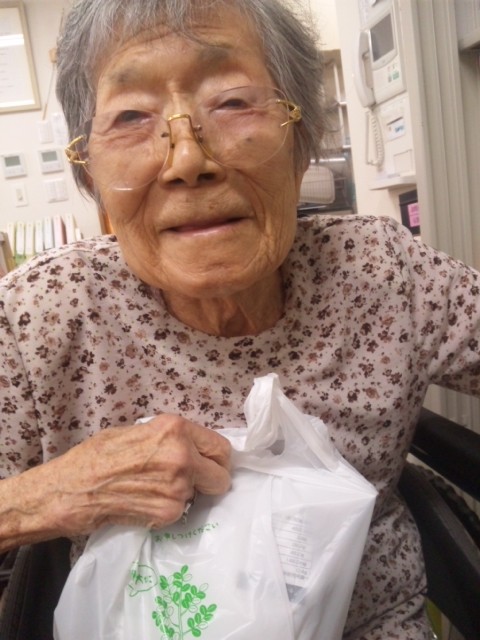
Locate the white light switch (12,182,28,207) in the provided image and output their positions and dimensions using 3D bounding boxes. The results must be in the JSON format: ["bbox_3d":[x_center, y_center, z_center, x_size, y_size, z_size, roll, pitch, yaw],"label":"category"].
[{"bbox_3d":[-1.166,-0.664,2.750,0.070,0.120,0.012,-7,7,2],"label":"white light switch"}]

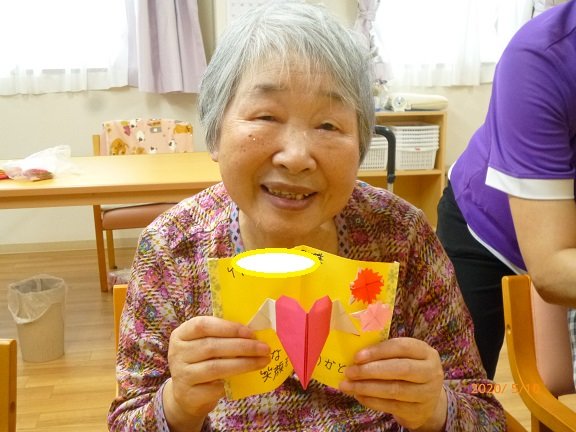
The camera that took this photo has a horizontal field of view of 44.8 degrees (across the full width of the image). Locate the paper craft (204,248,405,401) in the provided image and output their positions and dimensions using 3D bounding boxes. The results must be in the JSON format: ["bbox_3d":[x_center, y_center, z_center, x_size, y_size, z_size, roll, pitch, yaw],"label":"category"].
[{"bbox_3d":[0.014,0.095,0.620,0.160,0.130,0.050,1,12,0],"label":"paper craft"}]

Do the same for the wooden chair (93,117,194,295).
[{"bbox_3d":[-0.735,-0.081,3.597,0.540,0.800,0.530,-2,13,-7],"label":"wooden chair"}]

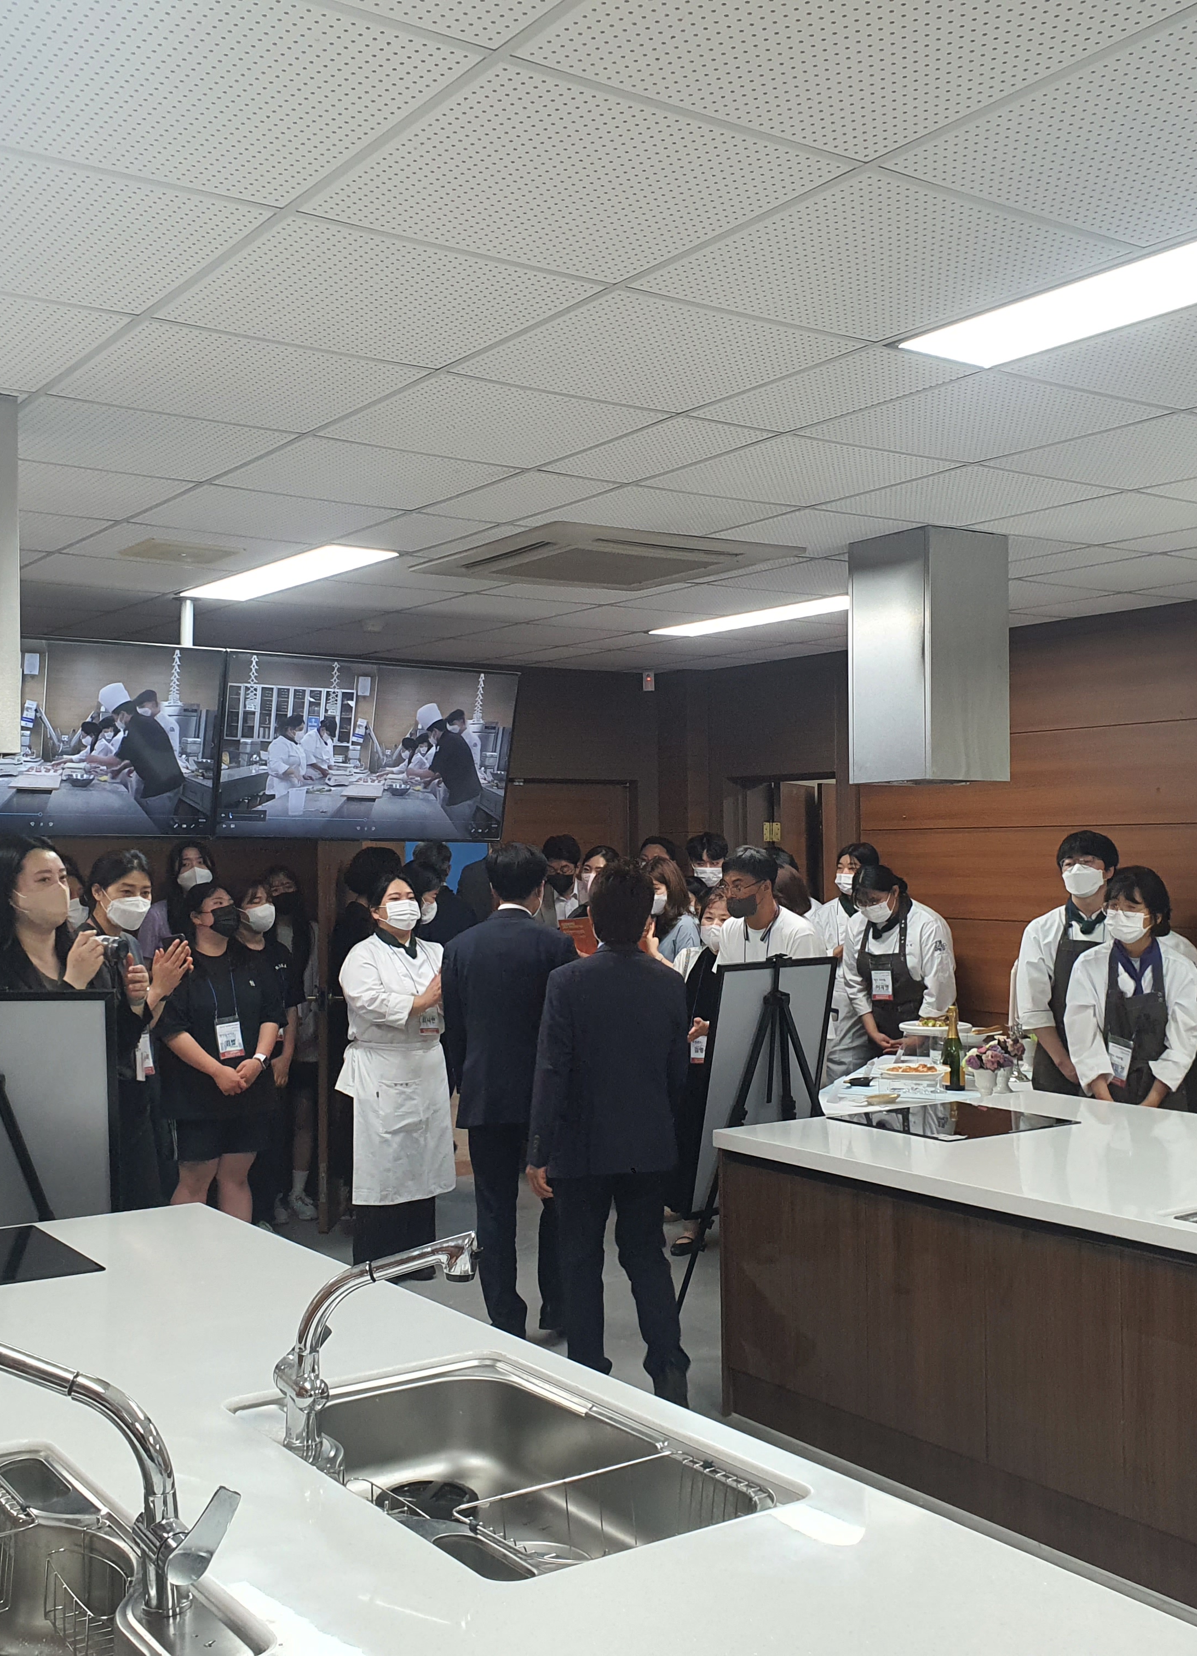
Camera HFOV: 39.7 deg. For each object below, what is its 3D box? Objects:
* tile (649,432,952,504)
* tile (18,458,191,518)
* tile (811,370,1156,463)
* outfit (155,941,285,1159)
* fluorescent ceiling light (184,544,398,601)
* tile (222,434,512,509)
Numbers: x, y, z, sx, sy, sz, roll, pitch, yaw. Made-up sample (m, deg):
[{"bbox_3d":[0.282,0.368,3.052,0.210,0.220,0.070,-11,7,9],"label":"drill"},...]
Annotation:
[{"bbox_3d":[0.520,-0.917,4.270,0.600,0.020,0.600,0,0,-36],"label":"tile"},{"bbox_3d":[-1.432,-0.890,4.350,0.600,0.020,0.600,0,0,-36],"label":"tile"},{"bbox_3d":[0.867,-0.928,3.776,0.600,0.020,0.600,0,0,-36],"label":"tile"},{"bbox_3d":[-1.507,0.886,6.600,0.490,0.870,0.320,0,-1,-27],"label":"outfit"},{"bbox_3d":[-1.096,-0.891,5.769,0.285,0.050,1.210,0,-1,-36],"label":"fluorescent ceiling light"},{"bbox_3d":[-0.593,-0.901,4.205,0.590,0.020,0.590,0,-1,-36],"label":"tile"}]

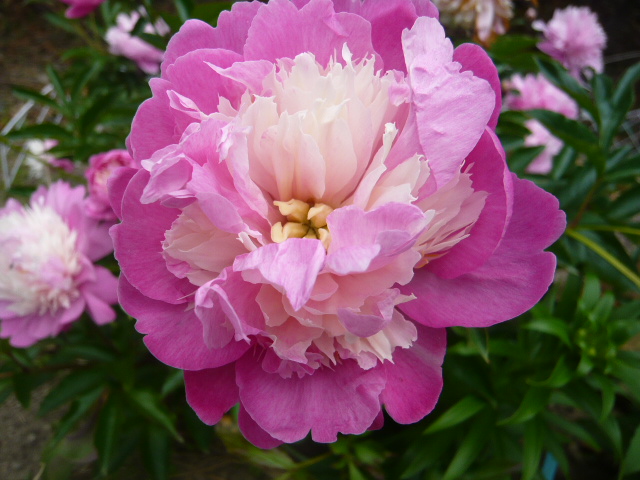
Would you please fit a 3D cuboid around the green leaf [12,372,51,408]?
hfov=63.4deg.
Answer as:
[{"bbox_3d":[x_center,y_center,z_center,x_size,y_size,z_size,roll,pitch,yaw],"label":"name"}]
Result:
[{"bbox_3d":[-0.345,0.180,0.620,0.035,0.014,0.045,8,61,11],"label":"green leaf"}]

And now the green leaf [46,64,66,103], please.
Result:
[{"bbox_3d":[-0.434,-0.258,0.855,0.018,0.013,0.073,-25,82,-16],"label":"green leaf"}]

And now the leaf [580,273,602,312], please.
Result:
[{"bbox_3d":[0.288,0.056,0.550,0.021,0.012,0.042,-2,72,-3],"label":"leaf"}]

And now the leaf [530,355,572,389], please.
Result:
[{"bbox_3d":[0.256,0.148,0.575,0.069,0.018,0.030,-7,54,-26],"label":"leaf"}]

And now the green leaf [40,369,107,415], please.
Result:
[{"bbox_3d":[-0.286,0.176,0.600,0.088,0.015,0.025,-32,43,-9],"label":"green leaf"}]

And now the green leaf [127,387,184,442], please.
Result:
[{"bbox_3d":[-0.197,0.209,0.620,0.097,0.016,0.026,31,61,24],"label":"green leaf"}]

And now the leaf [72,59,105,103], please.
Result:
[{"bbox_3d":[-0.385,-0.261,0.855,0.024,0.014,0.085,31,83,19],"label":"leaf"}]

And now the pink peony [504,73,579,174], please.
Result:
[{"bbox_3d":[0.325,-0.171,0.760,0.105,0.100,0.105,3,27,5],"label":"pink peony"}]

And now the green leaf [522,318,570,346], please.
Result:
[{"bbox_3d":[0.236,0.095,0.540,0.050,0.015,0.018,18,36,-6],"label":"green leaf"}]

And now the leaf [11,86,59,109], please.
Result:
[{"bbox_3d":[-0.465,-0.232,0.845,0.076,0.014,0.022,19,56,-8],"label":"leaf"}]

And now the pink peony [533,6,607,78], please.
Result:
[{"bbox_3d":[0.386,-0.307,0.800,0.112,0.105,0.110,0,36,0],"label":"pink peony"}]

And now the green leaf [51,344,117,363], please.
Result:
[{"bbox_3d":[-0.282,0.136,0.620,0.075,0.014,0.022,2,35,-6],"label":"green leaf"}]

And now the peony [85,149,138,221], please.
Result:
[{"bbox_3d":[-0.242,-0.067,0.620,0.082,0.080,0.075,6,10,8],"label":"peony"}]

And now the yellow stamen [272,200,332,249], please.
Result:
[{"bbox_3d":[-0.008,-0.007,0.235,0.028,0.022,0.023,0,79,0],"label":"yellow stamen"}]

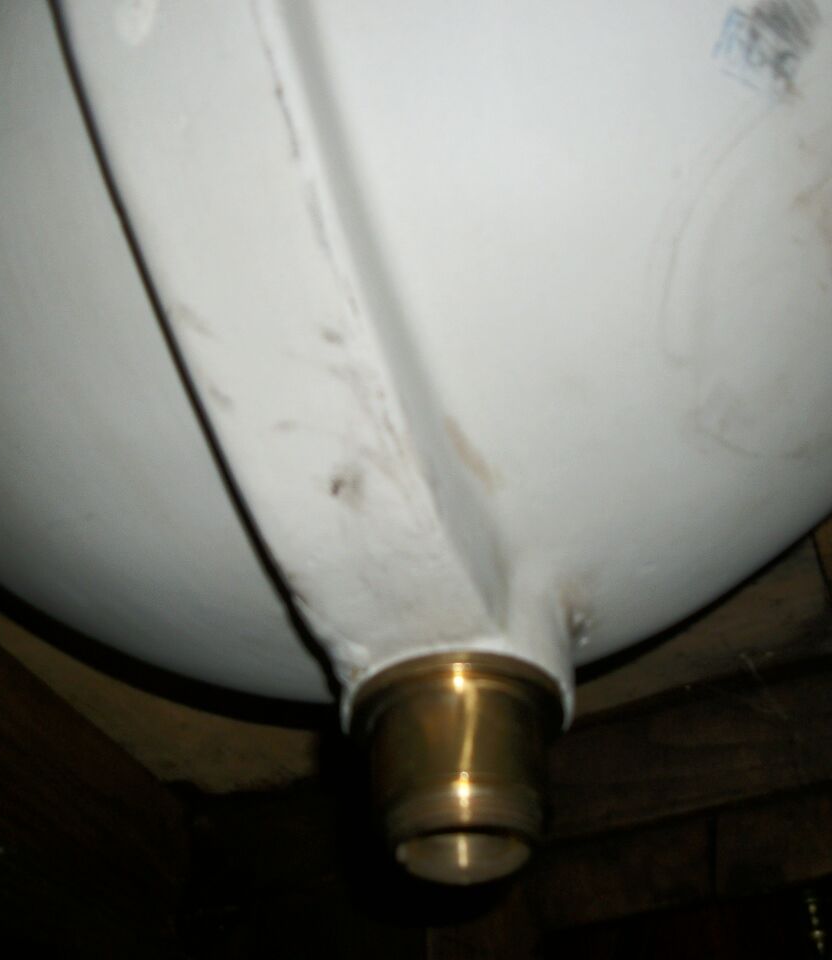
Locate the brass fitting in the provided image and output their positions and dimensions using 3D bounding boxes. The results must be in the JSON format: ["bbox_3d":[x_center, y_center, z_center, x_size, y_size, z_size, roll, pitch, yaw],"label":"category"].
[{"bbox_3d":[0.011,0.074,0.293,0.055,0.042,0.055,-1,-40,0],"label":"brass fitting"}]

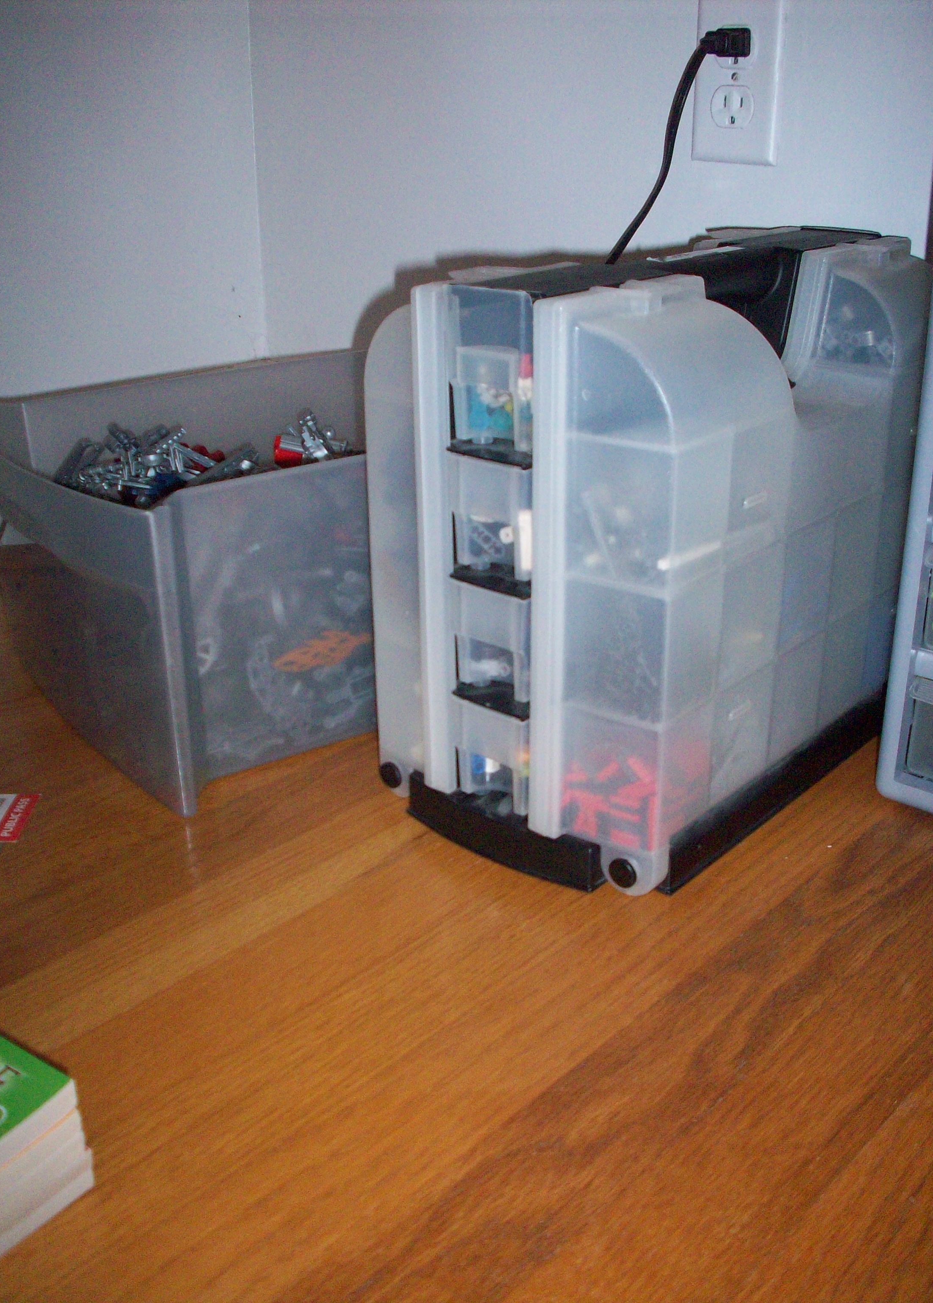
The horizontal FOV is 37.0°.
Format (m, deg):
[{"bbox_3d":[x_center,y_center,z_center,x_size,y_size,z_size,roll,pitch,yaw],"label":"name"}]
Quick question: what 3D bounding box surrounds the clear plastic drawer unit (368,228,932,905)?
[{"bbox_3d":[0.127,-0.079,0.794,0.184,0.292,0.359,18,29,38],"label":"clear plastic drawer unit"}]

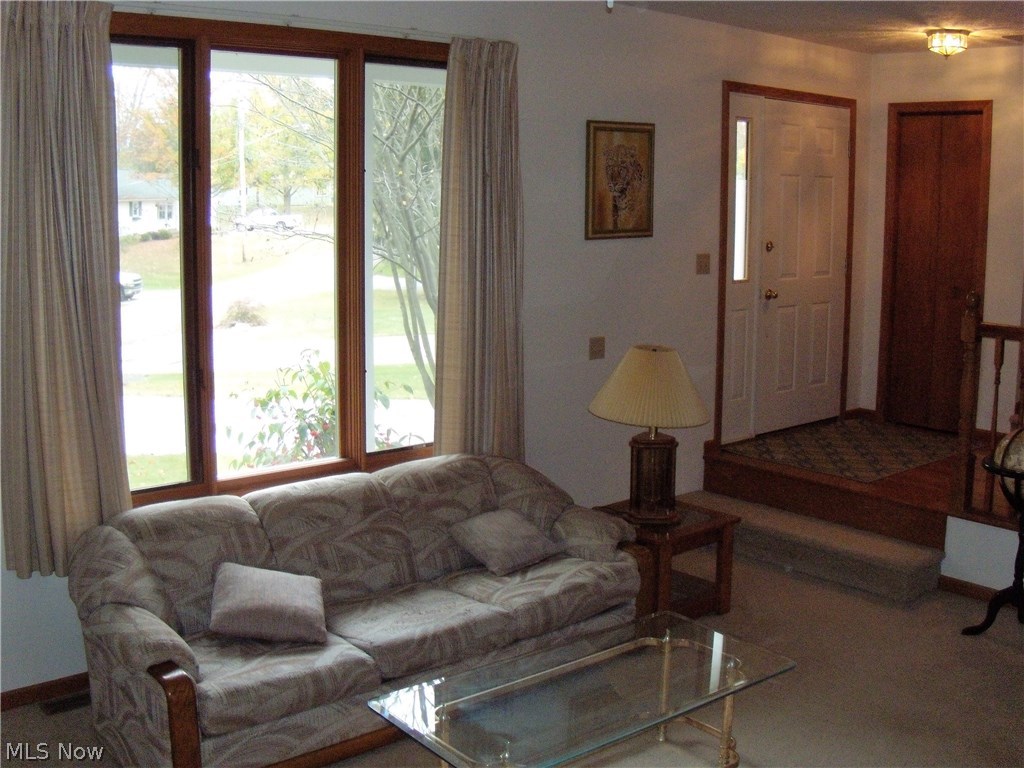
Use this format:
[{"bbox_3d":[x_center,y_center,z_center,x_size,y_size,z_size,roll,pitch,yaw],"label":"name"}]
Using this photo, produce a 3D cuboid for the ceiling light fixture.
[{"bbox_3d":[2.308,-1.808,5.652,0.250,0.135,0.250,-8,13,-40],"label":"ceiling light fixture"}]

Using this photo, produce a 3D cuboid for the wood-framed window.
[{"bbox_3d":[-0.861,-0.502,4.155,1.770,1.840,0.100,-8,13,-40],"label":"wood-framed window"}]

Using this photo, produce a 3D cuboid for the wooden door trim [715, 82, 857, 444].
[{"bbox_3d":[1.693,-0.726,6.389,1.438,2.100,0.100,-8,13,-40],"label":"wooden door trim"}]

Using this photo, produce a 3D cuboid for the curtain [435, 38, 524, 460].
[{"bbox_3d":[-0.146,-0.510,4.678,0.490,2.010,0.120,-8,13,-40],"label":"curtain"}]

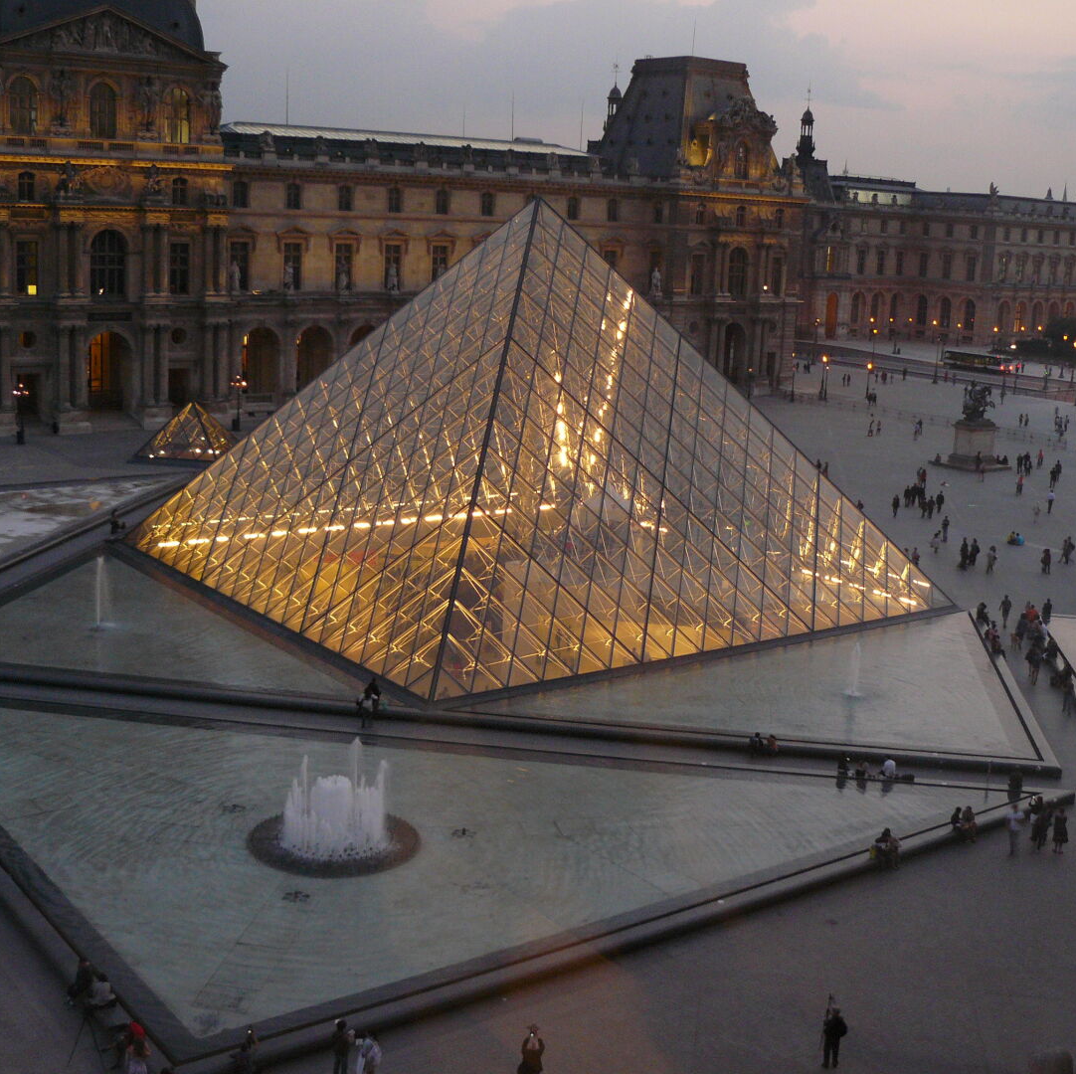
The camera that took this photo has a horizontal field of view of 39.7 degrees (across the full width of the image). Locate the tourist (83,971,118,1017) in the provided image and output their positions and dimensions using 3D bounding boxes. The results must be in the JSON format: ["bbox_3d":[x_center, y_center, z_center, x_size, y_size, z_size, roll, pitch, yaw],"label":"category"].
[{"bbox_3d":[-11.682,12.196,39.700,0.750,1.200,0.600,-5,14,-33],"label":"tourist"}]

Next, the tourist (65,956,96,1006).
[{"bbox_3d":[-11.990,11.599,39.036,0.750,1.220,0.520,-7,15,-37],"label":"tourist"}]

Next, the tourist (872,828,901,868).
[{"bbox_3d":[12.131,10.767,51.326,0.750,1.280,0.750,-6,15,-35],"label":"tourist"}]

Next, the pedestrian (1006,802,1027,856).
[{"bbox_3d":[16.414,10.032,51.097,0.420,1.790,0.520,5,12,11],"label":"pedestrian"}]

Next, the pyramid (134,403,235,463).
[{"bbox_3d":[-28.683,-9.152,123.899,7.100,4.300,7.100,4,12,8],"label":"pyramid"}]

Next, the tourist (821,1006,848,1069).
[{"bbox_3d":[7.767,13.019,38.851,0.650,1.720,0.450,-1,12,-14],"label":"tourist"}]

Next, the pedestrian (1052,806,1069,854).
[{"bbox_3d":[18.667,10.448,53.144,0.520,1.700,0.420,8,13,23],"label":"pedestrian"}]

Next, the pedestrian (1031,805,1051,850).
[{"bbox_3d":[17.486,10.041,51.552,0.520,1.680,0.400,5,12,11],"label":"pedestrian"}]

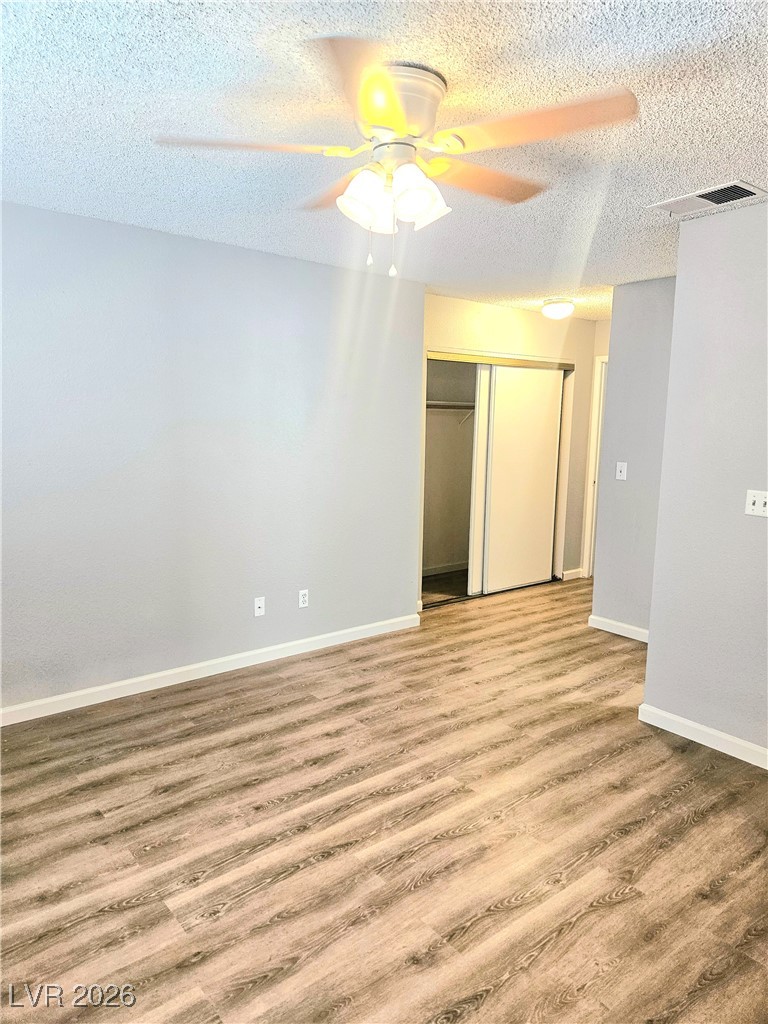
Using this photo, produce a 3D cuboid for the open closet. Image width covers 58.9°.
[{"bbox_3d":[0.843,-0.326,6.155,1.860,2.020,0.650,-5,10,-39],"label":"open closet"}]

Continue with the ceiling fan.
[{"bbox_3d":[0.032,-1.008,1.958,1.250,0.390,1.250,-5,10,-39],"label":"ceiling fan"}]

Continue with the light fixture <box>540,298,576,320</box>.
[{"bbox_3d":[1.363,-1.587,5.344,0.265,0.125,0.265,1,8,0],"label":"light fixture"}]

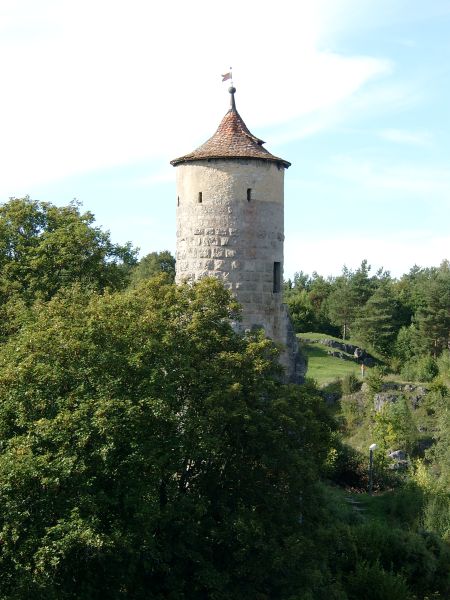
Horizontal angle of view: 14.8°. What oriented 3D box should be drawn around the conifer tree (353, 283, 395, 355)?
[{"bbox_3d":[13.369,1.744,155.000,4.100,6.400,4.100,1,0,0],"label":"conifer tree"}]

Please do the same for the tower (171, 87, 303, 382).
[{"bbox_3d":[0.565,-3.833,103.000,7.500,17.700,7.500,1,0,0],"label":"tower"}]

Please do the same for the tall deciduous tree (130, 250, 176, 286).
[{"bbox_3d":[-5.210,-1.010,140.000,6.000,8.500,6.000,1,0,0],"label":"tall deciduous tree"}]

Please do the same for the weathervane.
[{"bbox_3d":[0.107,-13.281,103.000,0.700,1.180,0.100,1,0,0],"label":"weathervane"}]

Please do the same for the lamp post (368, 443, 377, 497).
[{"bbox_3d":[8.935,10.268,105.000,0.460,3.300,0.420,1,0,0],"label":"lamp post"}]

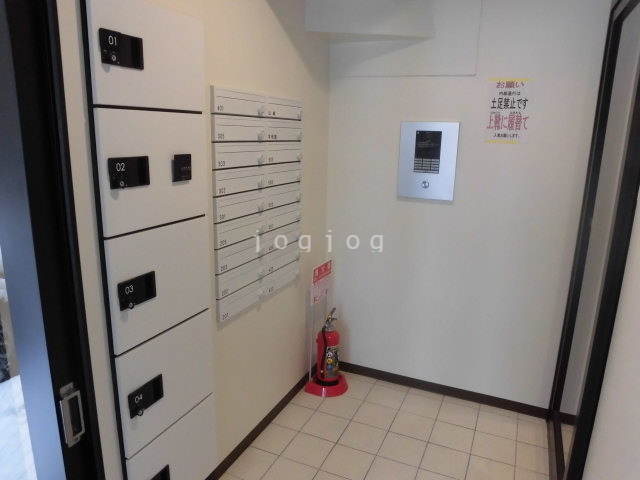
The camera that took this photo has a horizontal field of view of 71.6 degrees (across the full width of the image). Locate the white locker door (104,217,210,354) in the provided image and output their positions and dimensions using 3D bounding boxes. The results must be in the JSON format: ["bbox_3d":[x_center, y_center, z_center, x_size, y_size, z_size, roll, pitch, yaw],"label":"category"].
[{"bbox_3d":[-0.506,0.133,1.483,0.023,0.355,0.442,7,14,24],"label":"white locker door"}]

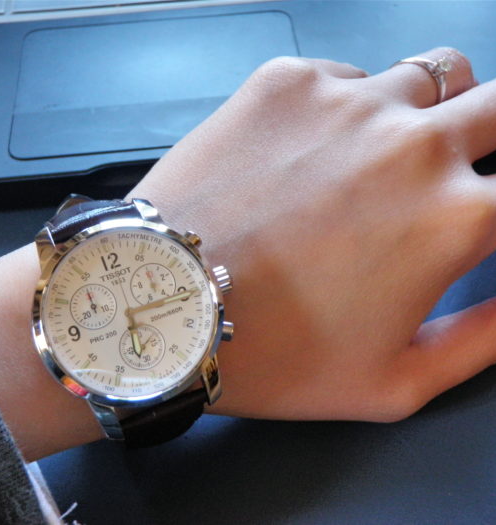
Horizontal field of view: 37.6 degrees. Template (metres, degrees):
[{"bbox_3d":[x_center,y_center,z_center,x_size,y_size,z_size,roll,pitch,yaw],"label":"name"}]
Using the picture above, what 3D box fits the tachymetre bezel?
[{"bbox_3d":[-0.025,0.011,0.158,0.042,0.012,0.046,-19,84,-16],"label":"tachymetre bezel"}]

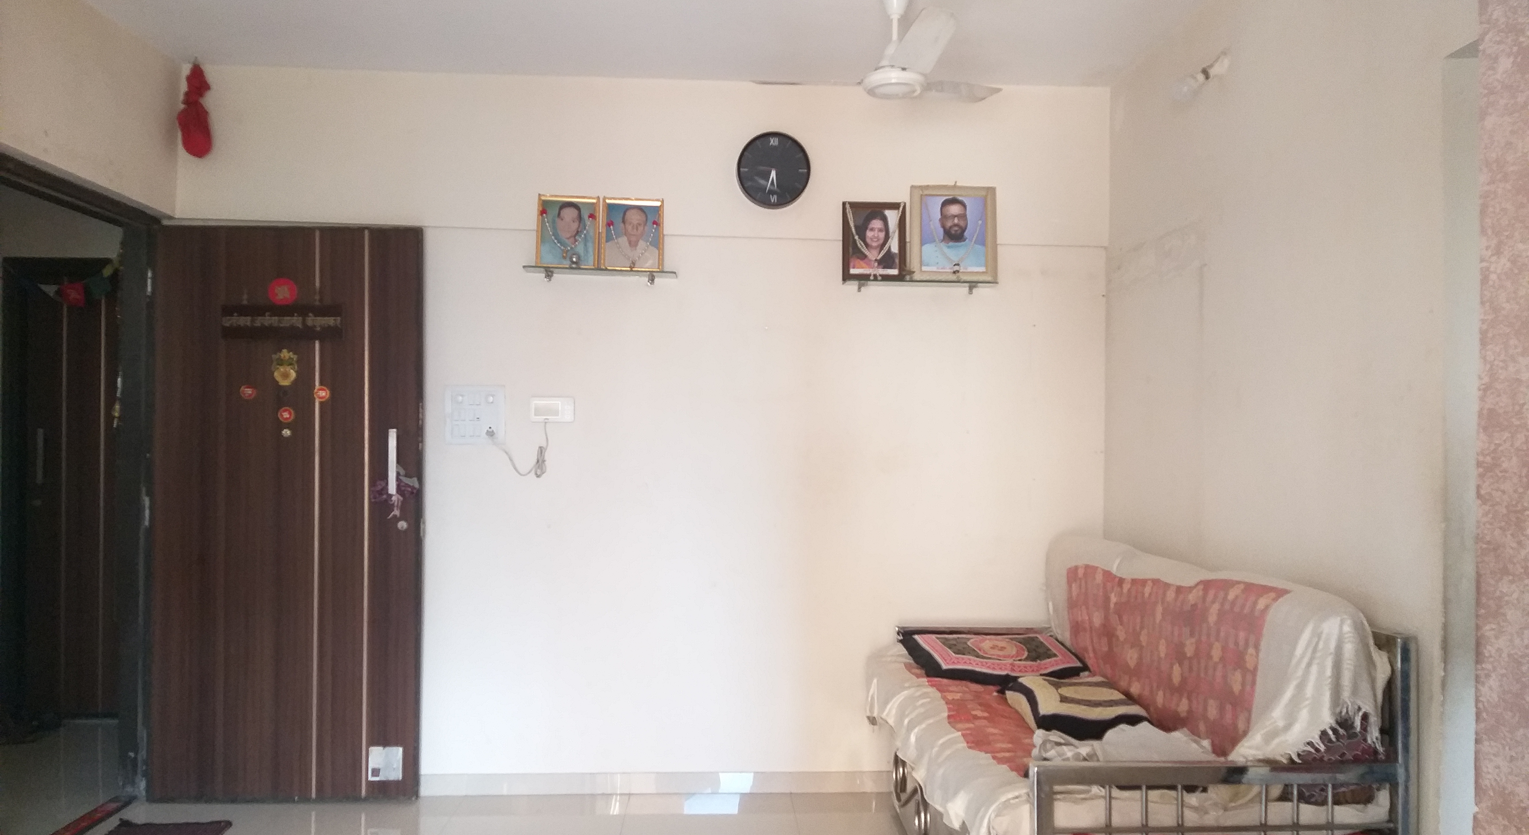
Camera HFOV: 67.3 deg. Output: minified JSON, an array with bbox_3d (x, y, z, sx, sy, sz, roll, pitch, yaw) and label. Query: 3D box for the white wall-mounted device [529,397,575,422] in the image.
[{"bbox_3d":[-0.779,-0.029,4.221,0.162,0.093,0.022,1,0,-3],"label":"white wall-mounted device"}]

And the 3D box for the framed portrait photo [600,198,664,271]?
[{"bbox_3d":[-0.487,-0.672,4.252,0.227,0.285,0.025,1,-10,-3],"label":"framed portrait photo"}]

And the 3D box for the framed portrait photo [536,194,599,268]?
[{"bbox_3d":[-0.714,-0.677,4.181,0.225,0.268,0.022,2,-10,-3],"label":"framed portrait photo"}]

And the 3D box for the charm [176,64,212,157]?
[{"bbox_3d":[-2.030,-1.091,4.093,0.129,0.345,0.100,1,0,-3],"label":"charm"}]

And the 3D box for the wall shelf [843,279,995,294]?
[{"bbox_3d":[0.575,-0.480,4.277,0.565,0.038,0.125,1,-1,-3],"label":"wall shelf"}]

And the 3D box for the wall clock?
[{"bbox_3d":[0.036,-0.923,4.296,0.276,0.278,0.045,1,-1,-3],"label":"wall clock"}]

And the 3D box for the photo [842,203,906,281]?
[{"bbox_3d":[0.407,-0.648,4.237,0.232,0.294,0.025,1,-9,-3],"label":"photo"}]

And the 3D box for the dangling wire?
[{"bbox_3d":[-0.892,0.121,4.206,0.207,0.205,0.035,1,0,-3],"label":"dangling wire"}]

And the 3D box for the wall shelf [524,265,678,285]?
[{"bbox_3d":[-0.598,-0.517,4.220,0.552,0.040,0.125,1,-1,-3],"label":"wall shelf"}]

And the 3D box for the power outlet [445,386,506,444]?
[{"bbox_3d":[-1.059,-0.008,4.210,0.222,0.218,0.020,1,0,-3],"label":"power outlet"}]

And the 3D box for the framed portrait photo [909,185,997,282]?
[{"bbox_3d":[0.700,-0.678,4.251,0.316,0.356,0.025,1,-9,-3],"label":"framed portrait photo"}]

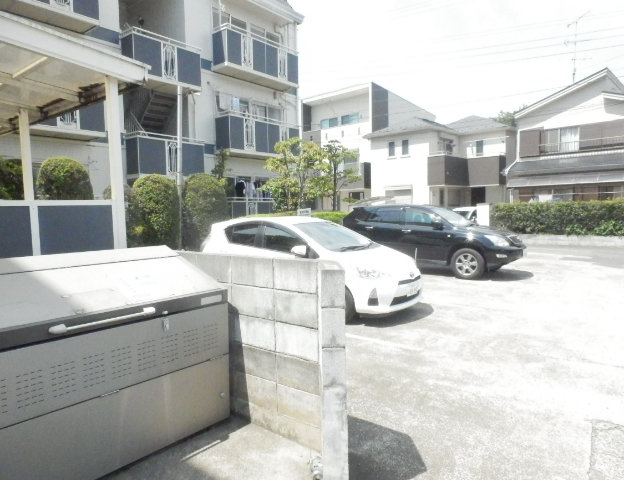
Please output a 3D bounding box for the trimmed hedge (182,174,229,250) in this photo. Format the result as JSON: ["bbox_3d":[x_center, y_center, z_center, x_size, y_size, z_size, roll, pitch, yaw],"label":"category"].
[{"bbox_3d":[-2.387,-0.420,9.994,1.050,2.080,1.050,2,5,38],"label":"trimmed hedge"}]

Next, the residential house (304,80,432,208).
[{"bbox_3d":[4.362,-5.808,33.966,6.500,9.700,8.400,3,6,43],"label":"residential house"}]

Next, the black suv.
[{"bbox_3d":[3.009,-0.074,11.511,4.735,1.680,1.845,3,6,42],"label":"black suv"}]

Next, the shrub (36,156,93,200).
[{"bbox_3d":[-4.119,-0.260,7.396,0.980,2.210,0.980,2,5,38],"label":"shrub"}]

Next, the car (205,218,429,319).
[{"bbox_3d":[-0.099,0.376,7.529,3.995,1.445,1.695,2,5,35],"label":"car"}]

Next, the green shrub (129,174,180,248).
[{"bbox_3d":[-3.183,-0.307,8.998,1.050,2.030,1.050,2,5,38],"label":"green shrub"}]

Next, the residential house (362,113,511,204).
[{"bbox_3d":[8.381,-4.154,27.075,7.350,7.300,8.600,3,6,41],"label":"residential house"}]

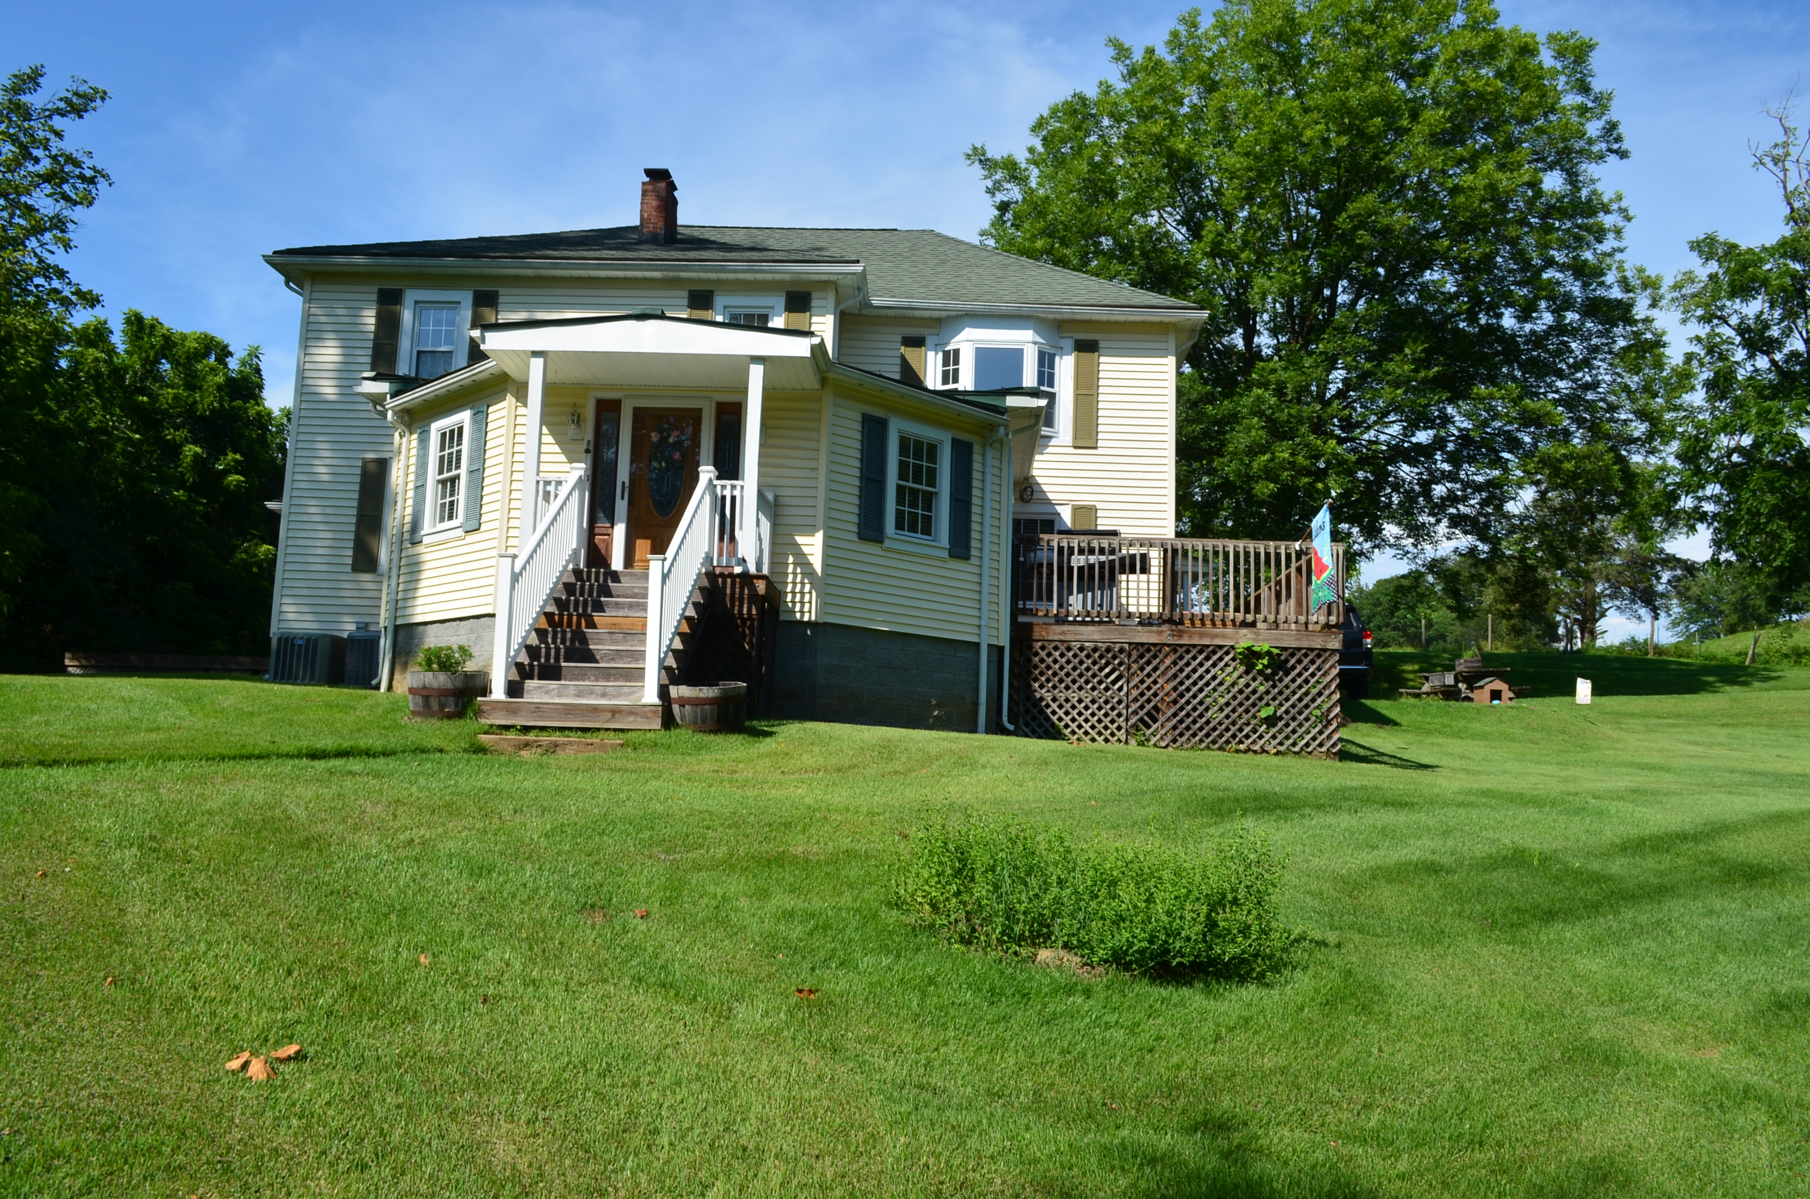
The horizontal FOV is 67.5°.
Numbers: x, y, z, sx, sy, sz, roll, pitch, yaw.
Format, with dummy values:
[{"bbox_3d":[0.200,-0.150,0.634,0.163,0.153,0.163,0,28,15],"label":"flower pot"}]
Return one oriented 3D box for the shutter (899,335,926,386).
[{"bbox_3d":[0.090,-2.731,17.632,0.320,1.430,0.045,2,-7,2],"label":"shutter"}]

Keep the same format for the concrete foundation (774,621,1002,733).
[{"bbox_3d":[-0.143,0.916,15.011,0.420,1.080,3.200,-5,-10,45],"label":"concrete foundation"}]

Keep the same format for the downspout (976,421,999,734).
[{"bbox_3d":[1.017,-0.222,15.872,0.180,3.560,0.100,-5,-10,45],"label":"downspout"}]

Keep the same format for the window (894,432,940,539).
[{"bbox_3d":[0.140,-1.258,15.244,0.100,1.160,0.680,-5,-10,45],"label":"window"}]

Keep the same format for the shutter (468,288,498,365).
[{"bbox_3d":[-5.280,-3.169,16.886,0.320,1.420,0.045,2,-7,2],"label":"shutter"}]

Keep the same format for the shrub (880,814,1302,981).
[{"bbox_3d":[0.715,1.066,5.039,1.380,0.500,0.600,-1,-8,20],"label":"shrub"}]

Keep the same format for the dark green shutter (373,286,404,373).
[{"bbox_3d":[-7.217,-3.554,18.819,0.346,1.578,0.040,2,-7,2],"label":"dark green shutter"}]

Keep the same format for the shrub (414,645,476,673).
[{"bbox_3d":[-3.913,0.528,11.509,0.500,0.300,0.460,2,-7,0],"label":"shrub"}]

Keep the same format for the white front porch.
[{"bbox_3d":[-2.591,-0.861,12.648,3.350,4.100,3.100,2,-7,2],"label":"white front porch"}]

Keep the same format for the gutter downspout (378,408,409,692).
[{"bbox_3d":[-6.048,-0.576,15.928,0.190,3.323,0.090,9,-10,-43],"label":"gutter downspout"}]

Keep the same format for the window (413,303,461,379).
[{"bbox_3d":[-6.529,-3.463,18.811,0.643,1.357,0.100,2,-7,2],"label":"window"}]

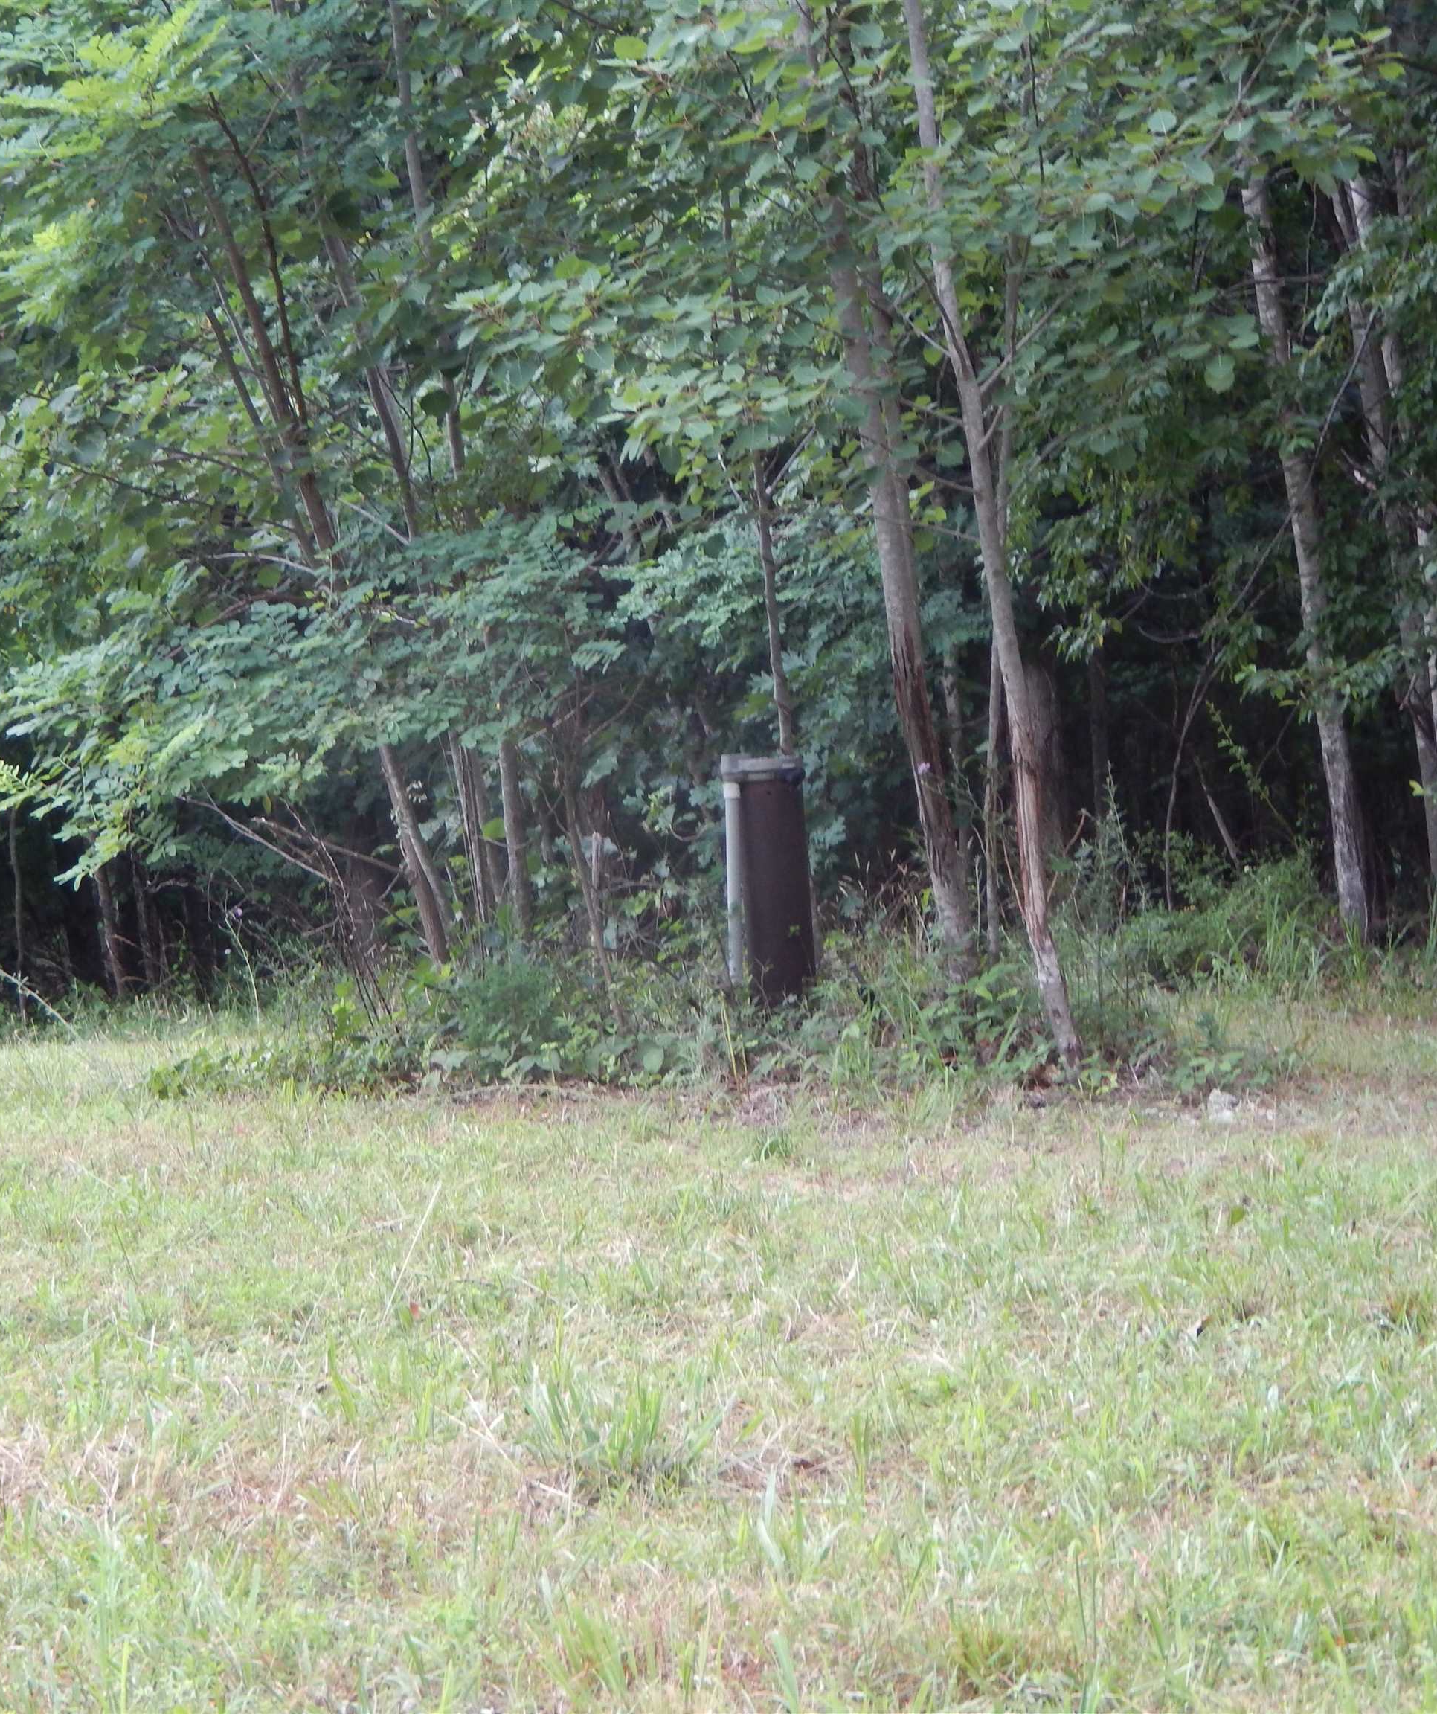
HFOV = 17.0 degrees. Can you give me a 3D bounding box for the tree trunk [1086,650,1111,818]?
[{"bbox_3d":[1.415,-0.449,17.980,0.067,0.668,0.067,-4,3,0],"label":"tree trunk"}]

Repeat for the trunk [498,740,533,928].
[{"bbox_3d":[-0.581,-0.061,13.883,0.051,0.574,0.051,-6,3,0],"label":"trunk"}]

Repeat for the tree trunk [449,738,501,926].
[{"bbox_3d":[-0.710,-0.054,13.883,0.072,0.585,0.072,-9,3,0],"label":"tree trunk"}]

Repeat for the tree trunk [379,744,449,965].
[{"bbox_3d":[-0.870,0.001,13.780,0.077,0.669,0.077,-14,3,0],"label":"tree trunk"}]

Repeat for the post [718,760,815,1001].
[{"bbox_3d":[0.144,0.073,12.580,0.215,0.685,0.215,-5,3,0],"label":"post"}]

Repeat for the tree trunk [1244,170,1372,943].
[{"bbox_3d":[1.856,-0.941,15.127,0.113,2.447,0.113,-8,3,0],"label":"tree trunk"}]

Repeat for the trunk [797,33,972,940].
[{"bbox_3d":[0.470,-0.969,13.122,0.147,2.617,0.147,-9,3,0],"label":"trunk"}]

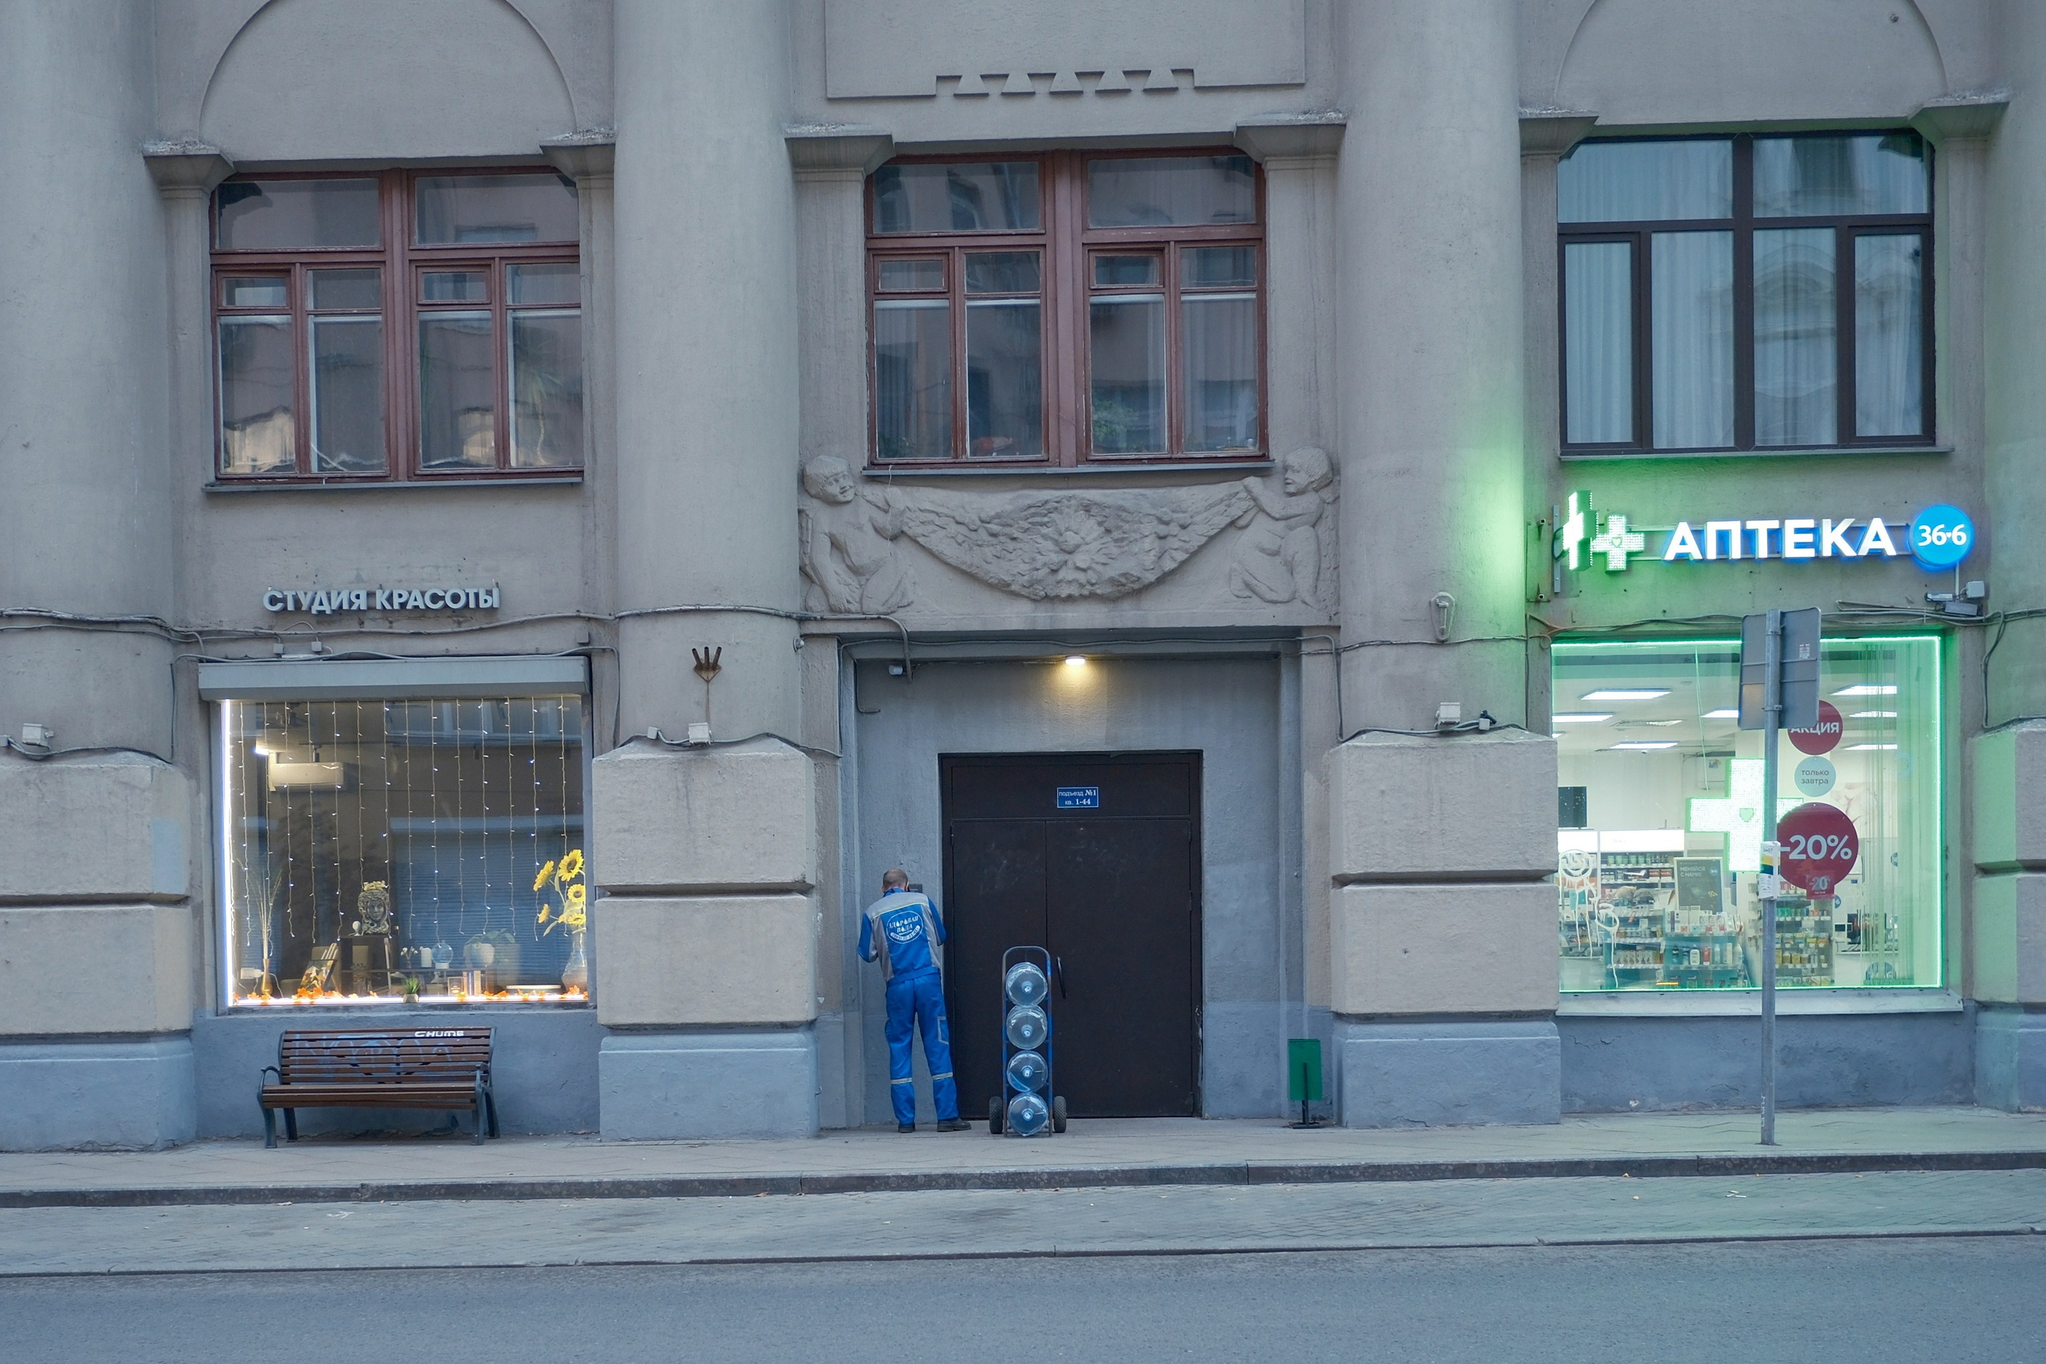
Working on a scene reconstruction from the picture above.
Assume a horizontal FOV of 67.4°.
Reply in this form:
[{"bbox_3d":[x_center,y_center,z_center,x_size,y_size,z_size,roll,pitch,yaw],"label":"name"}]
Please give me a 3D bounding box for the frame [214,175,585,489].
[{"bbox_3d":[-4.397,-2.508,10.780,2.630,2.180,0.160,-1,0,1],"label":"frame"}]

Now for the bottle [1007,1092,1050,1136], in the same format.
[{"bbox_3d":[0.038,2.886,10.226,0.270,0.270,0.490,-1,-10,0],"label":"bottle"}]

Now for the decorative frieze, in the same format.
[{"bbox_3d":[0.312,-1.027,10.500,3.670,1.090,0.200,-1,0,1],"label":"decorative frieze"}]

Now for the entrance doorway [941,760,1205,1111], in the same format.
[{"bbox_3d":[0.343,1.793,10.870,1.850,2.590,0.180,-1,0,1],"label":"entrance doorway"}]

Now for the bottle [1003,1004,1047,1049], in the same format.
[{"bbox_3d":[0.030,2.304,10.200,0.270,0.270,0.480,0,-4,1],"label":"bottle"}]

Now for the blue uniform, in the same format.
[{"bbox_3d":[-0.771,2.207,10.420,0.650,1.570,0.450,-1,0,3],"label":"blue uniform"}]

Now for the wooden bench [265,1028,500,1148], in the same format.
[{"bbox_3d":[-4.343,2.736,10.370,1.480,0.750,0.520,-1,0,1],"label":"wooden bench"}]

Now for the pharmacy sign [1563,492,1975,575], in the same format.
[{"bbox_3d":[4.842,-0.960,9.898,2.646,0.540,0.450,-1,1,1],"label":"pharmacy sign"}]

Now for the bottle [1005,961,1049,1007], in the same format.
[{"bbox_3d":[0.030,2.017,10.200,0.270,0.270,0.480,0,-4,1],"label":"bottle"}]

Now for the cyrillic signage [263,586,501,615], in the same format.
[{"bbox_3d":[-4.304,-0.544,10.301,1.604,0.172,0.090,-1,1,1],"label":"cyrillic signage"}]

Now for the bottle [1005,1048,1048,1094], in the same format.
[{"bbox_3d":[0.035,2.601,10.221,0.270,0.270,0.490,-1,-10,0],"label":"bottle"}]

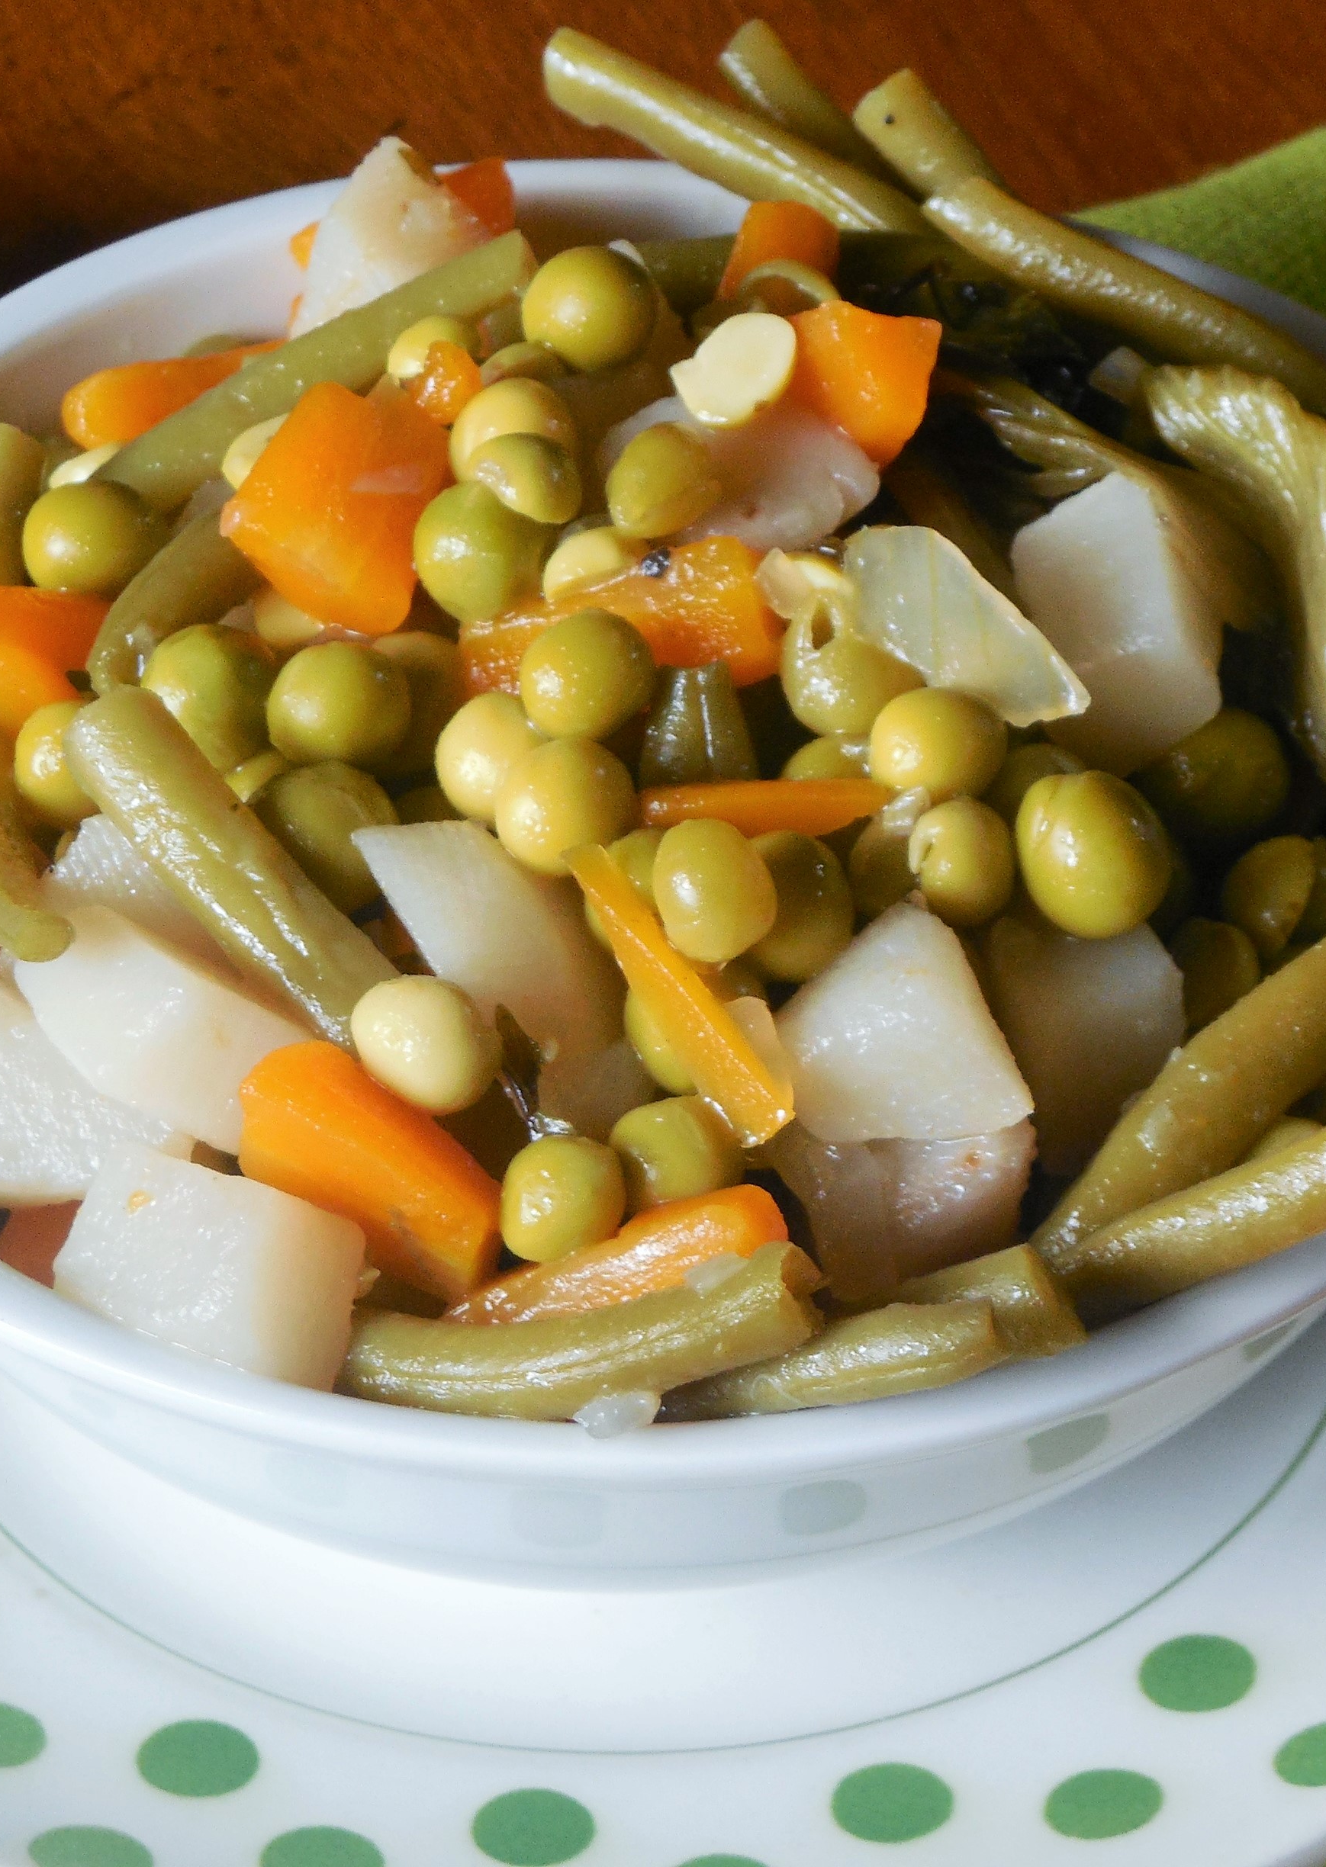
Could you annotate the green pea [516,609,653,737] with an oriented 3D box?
[{"bbox_3d":[-0.005,-0.018,0.459,0.009,0.009,0.009,-1,43,0],"label":"green pea"}]

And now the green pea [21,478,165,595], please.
[{"bbox_3d":[-0.042,-0.029,0.493,0.010,0.009,0.010,-1,43,0],"label":"green pea"}]

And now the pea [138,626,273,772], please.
[{"bbox_3d":[-0.034,-0.018,0.503,0.010,0.011,0.010,0,43,0],"label":"pea"}]

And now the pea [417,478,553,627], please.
[{"bbox_3d":[-0.013,-0.028,0.500,0.010,0.011,0.010,0,43,0],"label":"pea"}]

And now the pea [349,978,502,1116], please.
[{"bbox_3d":[-0.016,0.007,0.443,0.010,0.009,0.009,-1,43,0],"label":"pea"}]

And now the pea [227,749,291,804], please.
[{"bbox_3d":[-0.028,-0.010,0.470,0.008,0.008,0.008,-1,43,0],"label":"pea"}]

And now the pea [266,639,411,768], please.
[{"bbox_3d":[-0.022,-0.016,0.470,0.010,0.009,0.009,-1,43,0],"label":"pea"}]

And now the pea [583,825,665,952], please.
[{"bbox_3d":[-0.001,-0.003,0.487,0.009,0.009,0.009,0,43,0],"label":"pea"}]

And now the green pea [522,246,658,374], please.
[{"bbox_3d":[-0.006,-0.048,0.517,0.010,0.010,0.010,0,43,0],"label":"green pea"}]

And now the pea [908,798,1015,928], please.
[{"bbox_3d":[0.020,-0.005,0.457,0.007,0.009,0.008,-1,43,0],"label":"pea"}]

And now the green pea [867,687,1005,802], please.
[{"bbox_3d":[0.019,-0.013,0.460,0.009,0.008,0.009,-1,43,0],"label":"green pea"}]

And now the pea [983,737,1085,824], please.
[{"bbox_3d":[0.025,-0.009,0.467,0.008,0.008,0.008,-1,43,0],"label":"pea"}]

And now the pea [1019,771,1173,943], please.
[{"bbox_3d":[0.031,-0.006,0.483,0.011,0.012,0.011,0,43,0],"label":"pea"}]

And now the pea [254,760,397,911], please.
[{"bbox_3d":[-0.025,-0.007,0.495,0.011,0.011,0.011,0,43,0],"label":"pea"}]

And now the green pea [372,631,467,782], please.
[{"bbox_3d":[-0.020,-0.017,0.502,0.010,0.011,0.010,0,43,0],"label":"green pea"}]

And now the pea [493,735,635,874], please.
[{"bbox_3d":[-0.007,-0.008,0.449,0.009,0.009,0.009,-1,43,0],"label":"pea"}]

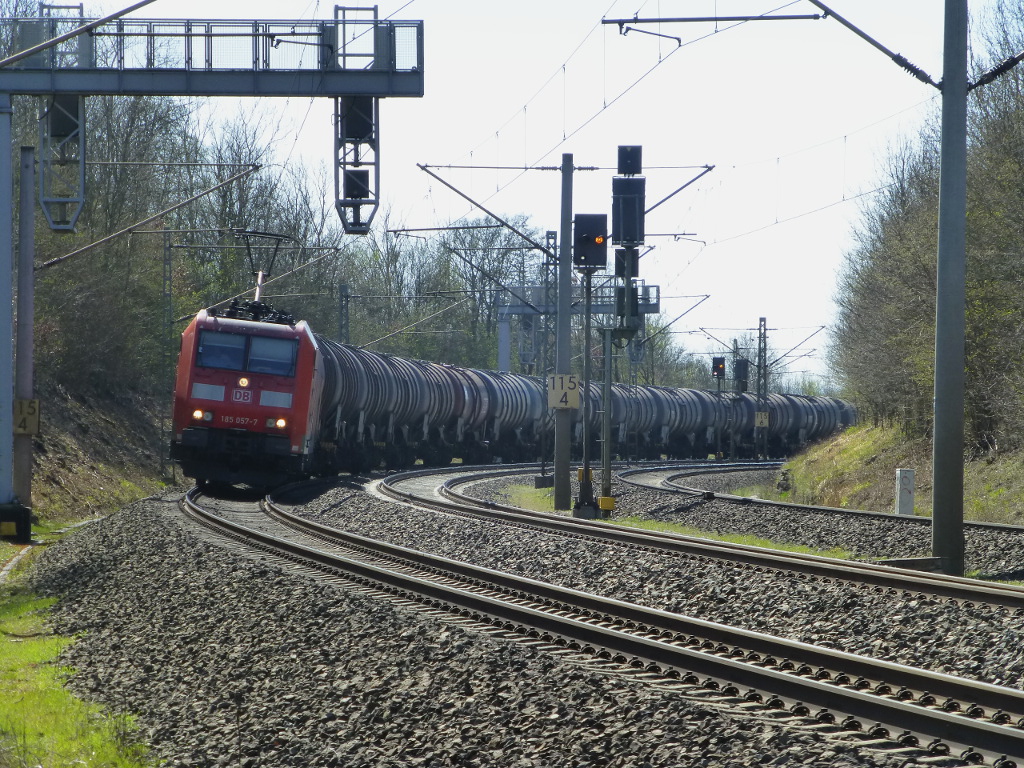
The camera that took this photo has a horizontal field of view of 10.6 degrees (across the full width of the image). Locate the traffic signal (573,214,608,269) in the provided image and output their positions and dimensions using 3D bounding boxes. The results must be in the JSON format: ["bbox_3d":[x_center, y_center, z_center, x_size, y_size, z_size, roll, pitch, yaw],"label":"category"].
[{"bbox_3d":[1.621,-2.924,113.500,0.670,1.130,0.400,1,0,-4],"label":"traffic signal"}]

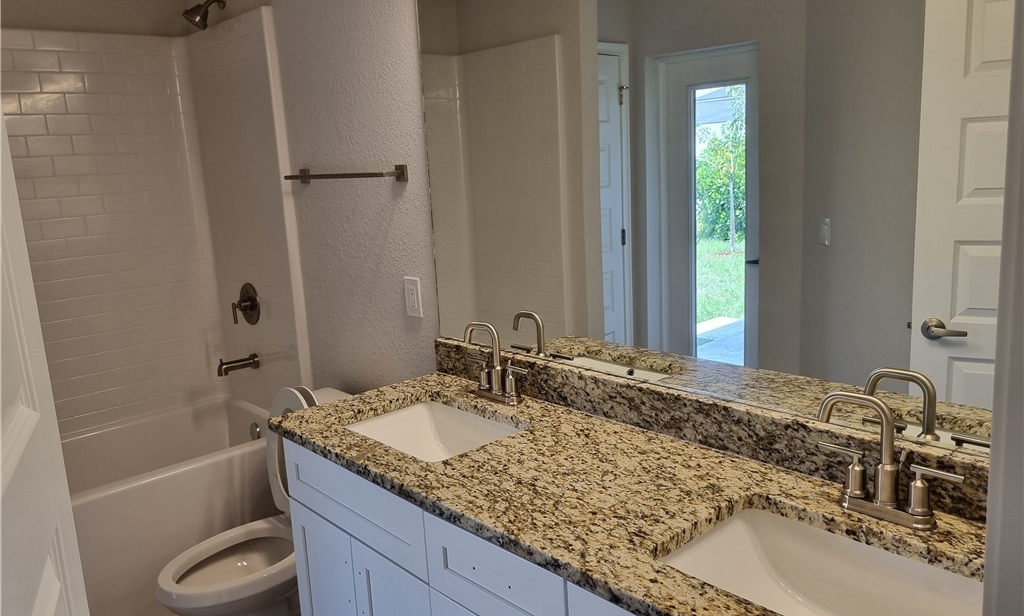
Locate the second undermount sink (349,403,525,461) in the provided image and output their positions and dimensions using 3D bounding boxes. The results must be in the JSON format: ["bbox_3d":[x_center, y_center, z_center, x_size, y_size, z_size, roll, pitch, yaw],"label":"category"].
[{"bbox_3d":[-0.183,0.372,1.873,0.300,0.160,0.420,-13,15,-41],"label":"second undermount sink"}]

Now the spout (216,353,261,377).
[{"bbox_3d":[-1.144,0.239,3.217,0.163,0.072,0.065,-13,15,-41],"label":"spout"}]

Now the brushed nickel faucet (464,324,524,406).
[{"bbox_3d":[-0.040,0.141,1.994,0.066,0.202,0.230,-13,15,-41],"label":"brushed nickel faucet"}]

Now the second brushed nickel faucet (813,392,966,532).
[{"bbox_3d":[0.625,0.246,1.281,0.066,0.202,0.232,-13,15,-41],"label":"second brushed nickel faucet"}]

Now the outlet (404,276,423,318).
[{"bbox_3d":[-0.308,-0.036,2.374,0.008,0.121,0.076,-13,15,-41],"label":"outlet"}]

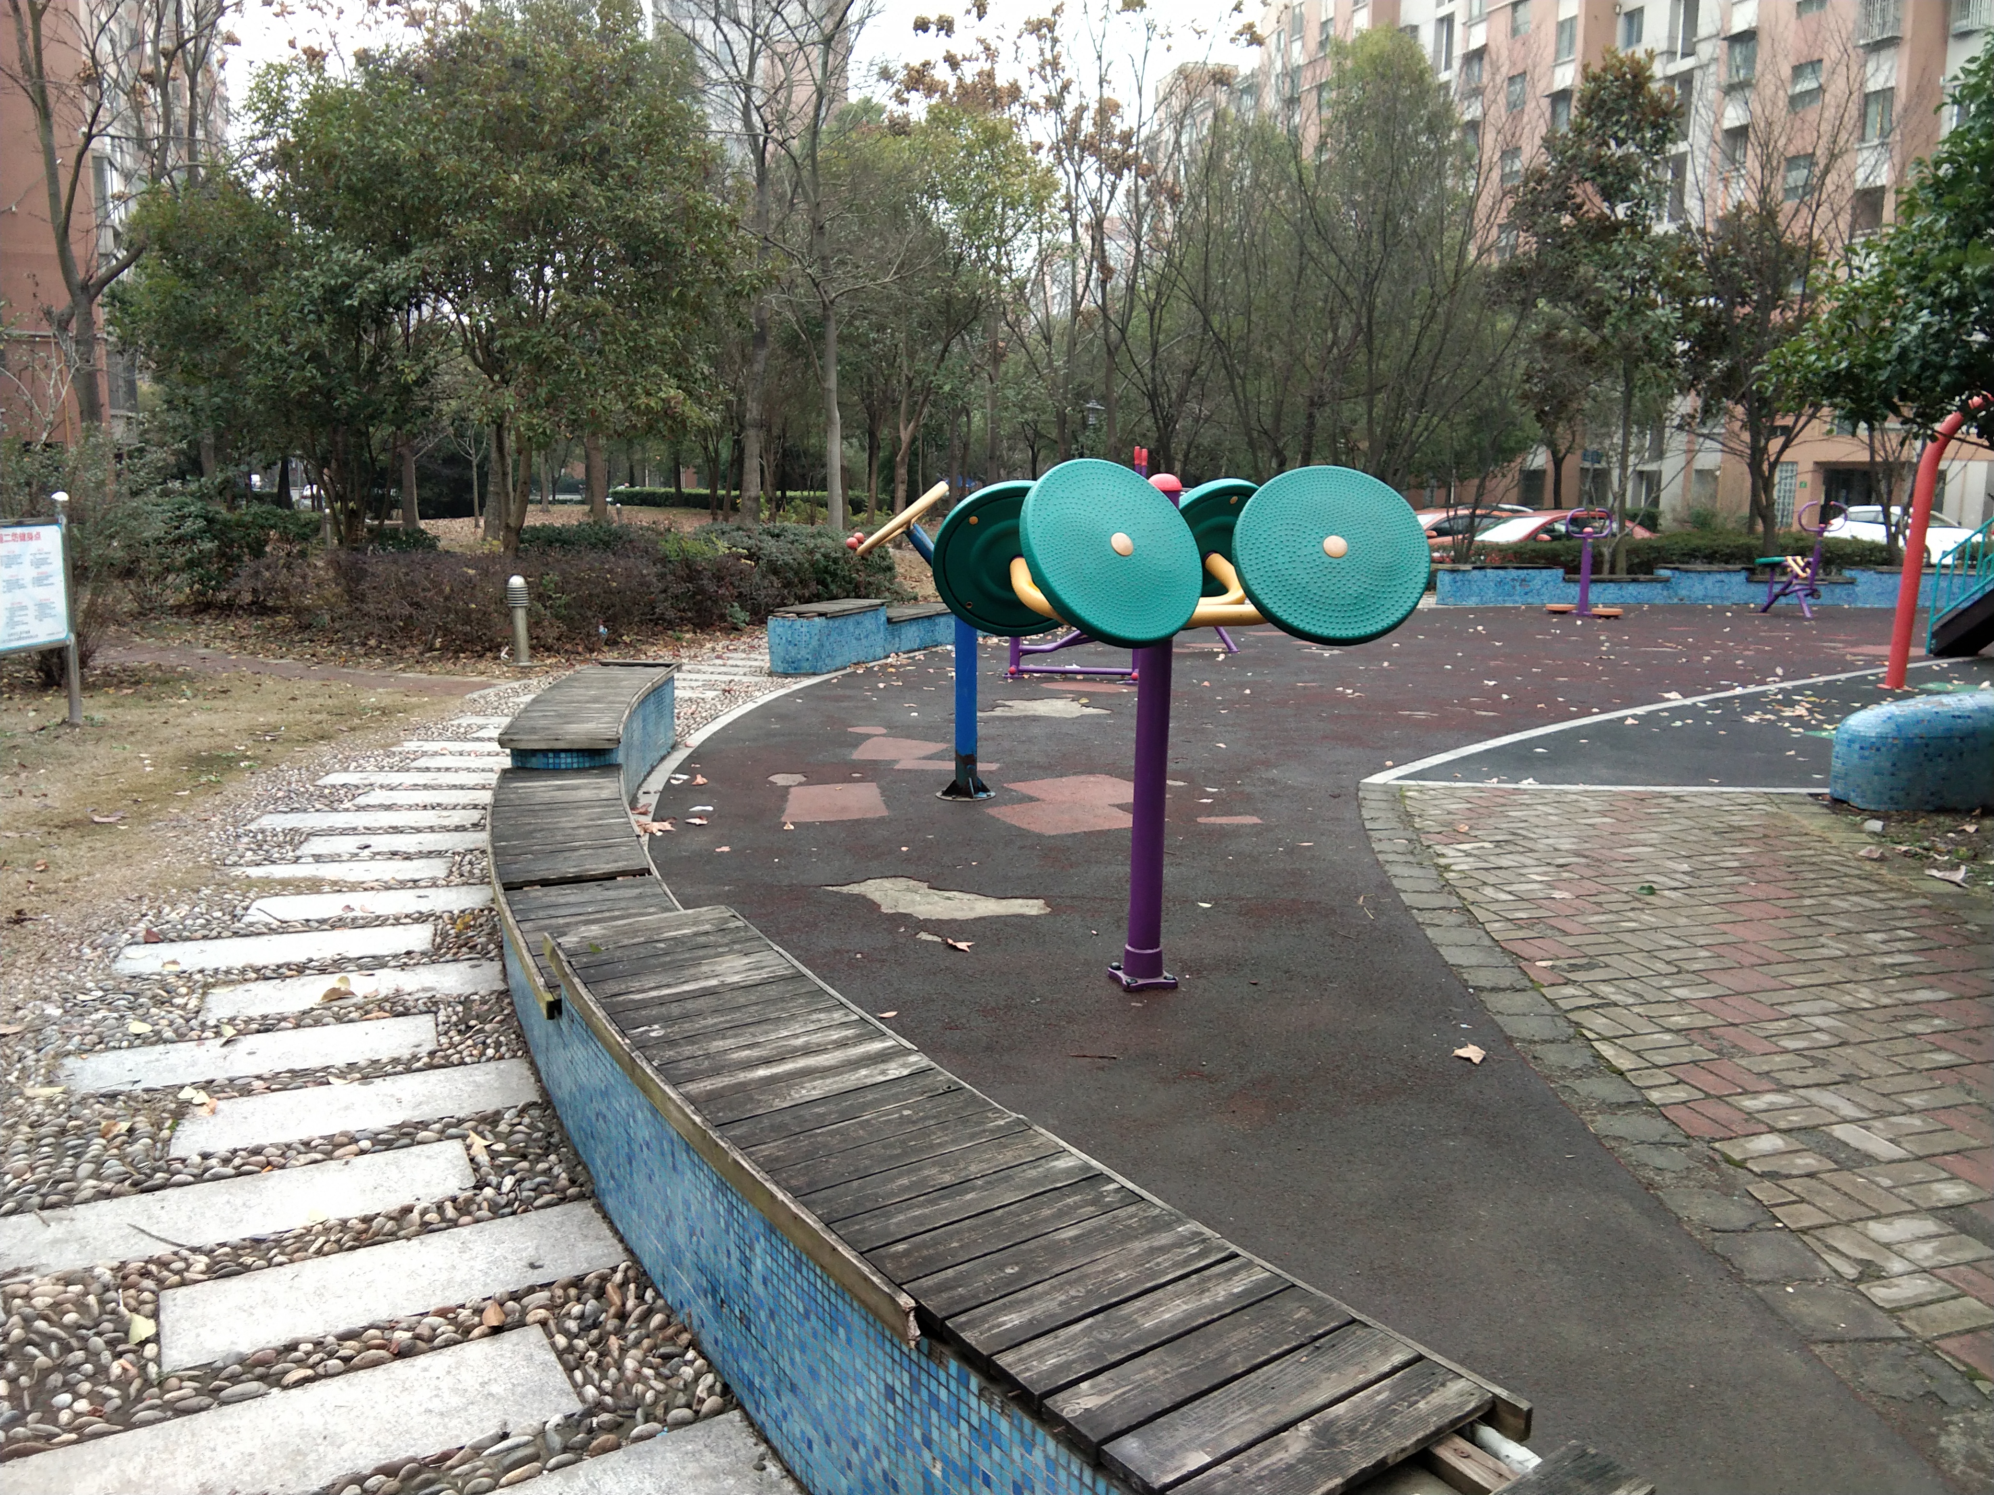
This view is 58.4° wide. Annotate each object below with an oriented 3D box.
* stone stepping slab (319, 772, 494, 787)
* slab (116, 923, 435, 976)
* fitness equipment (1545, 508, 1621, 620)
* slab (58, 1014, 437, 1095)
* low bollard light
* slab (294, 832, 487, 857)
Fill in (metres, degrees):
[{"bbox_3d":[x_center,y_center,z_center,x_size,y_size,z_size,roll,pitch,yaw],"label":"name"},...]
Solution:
[{"bbox_3d":[-2.796,0.176,8.702,0.920,0.050,0.323,0,9,-6],"label":"stone stepping slab"},{"bbox_3d":[-2.201,0.649,5.488,0.894,0.060,0.298,-3,10,-22],"label":"slab"},{"bbox_3d":[6.087,-1.943,18.509,0.870,1.120,0.400,7,11,30],"label":"fitness equipment"},{"bbox_3d":[-1.941,0.824,4.690,0.910,0.050,0.302,-4,10,-26],"label":"slab"},{"bbox_3d":[-3.417,-0.927,12.845,0.155,0.670,0.155,1,9,0],"label":"low bollard light"},{"bbox_3d":[-2.274,0.399,6.951,0.800,0.060,0.300,-1,10,-11],"label":"slab"}]

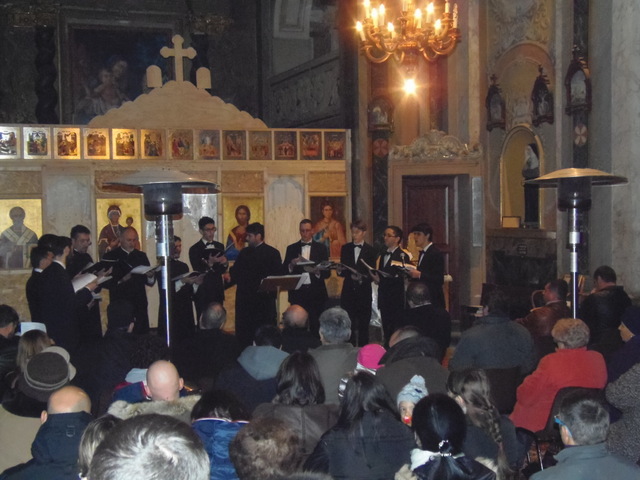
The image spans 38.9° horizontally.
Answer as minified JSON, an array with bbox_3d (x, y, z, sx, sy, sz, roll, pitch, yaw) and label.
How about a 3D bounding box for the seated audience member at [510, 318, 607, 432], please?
[{"bbox_3d":[1.385,1.040,5.300,0.500,1.220,0.660,-1,0,-18],"label":"seated audience member"}]

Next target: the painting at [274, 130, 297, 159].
[{"bbox_3d":[-0.422,-1.175,11.304,0.299,0.361,0.030,-2,2,-21],"label":"painting"}]

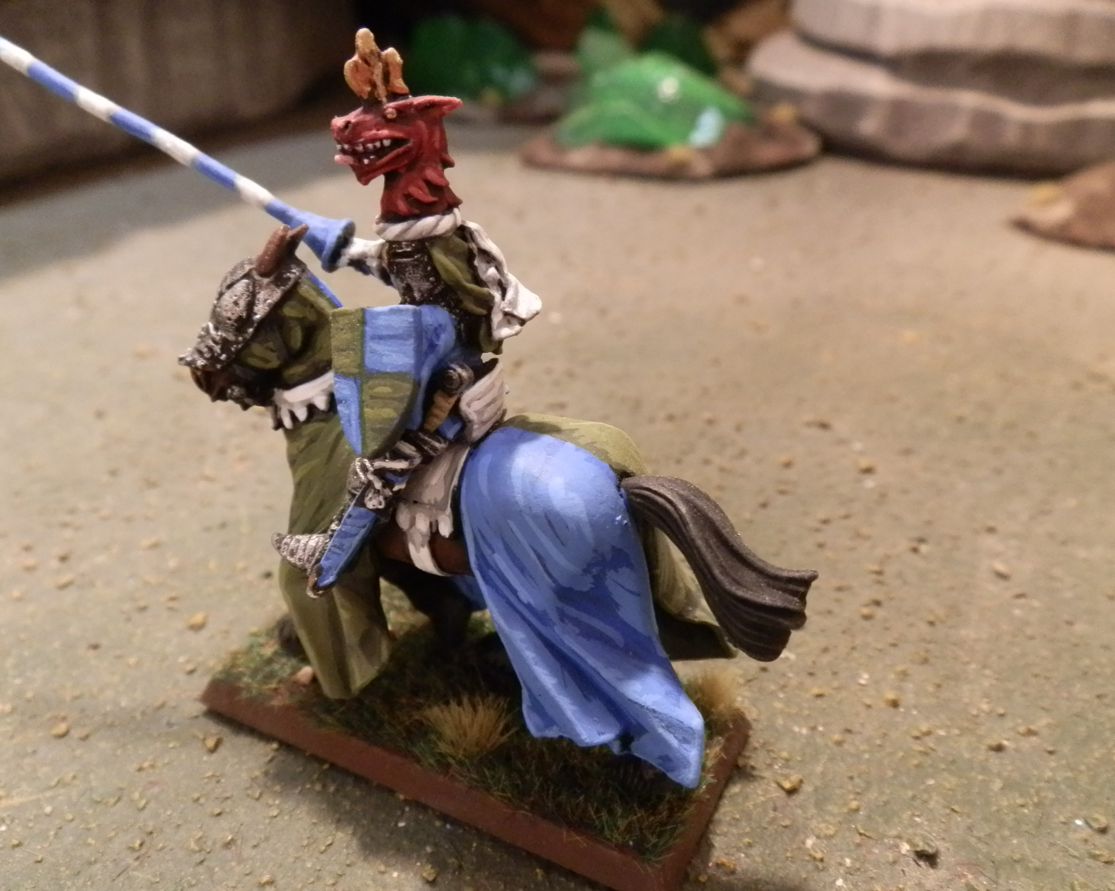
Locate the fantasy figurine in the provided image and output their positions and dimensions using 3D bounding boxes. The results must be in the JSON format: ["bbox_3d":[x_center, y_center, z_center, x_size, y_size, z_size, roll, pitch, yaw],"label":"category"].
[{"bbox_3d":[-0.009,-0.004,0.086,0.067,0.062,0.026,14,25,23],"label":"fantasy figurine"}]

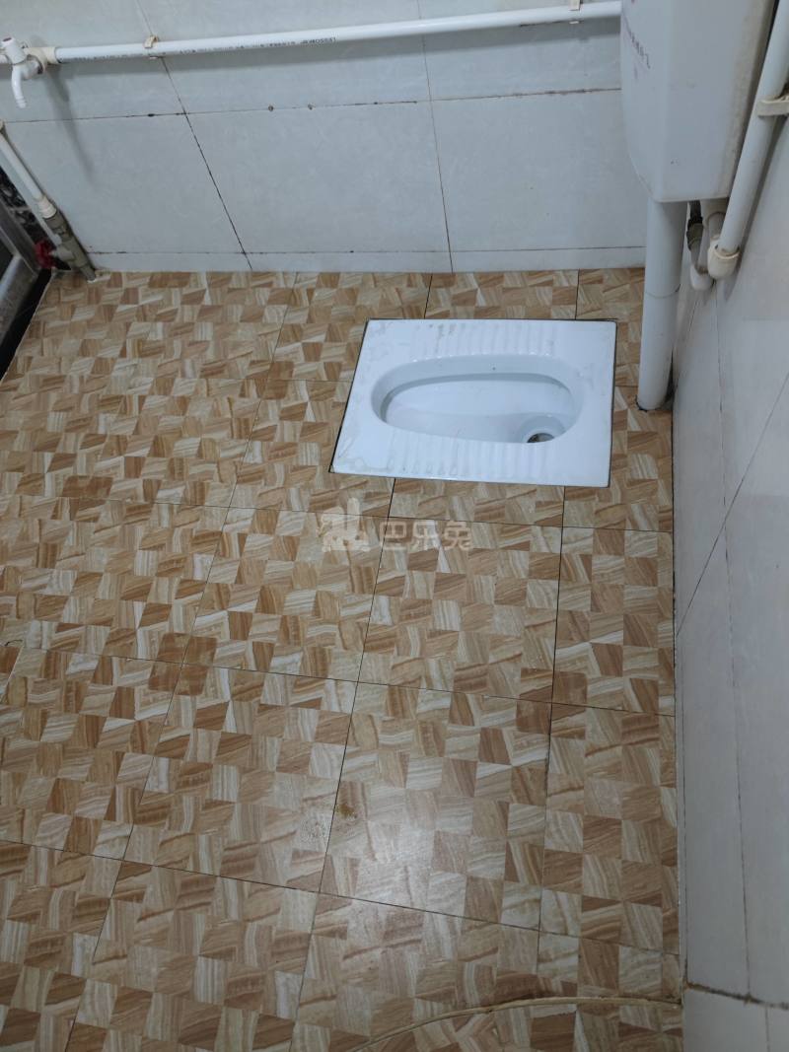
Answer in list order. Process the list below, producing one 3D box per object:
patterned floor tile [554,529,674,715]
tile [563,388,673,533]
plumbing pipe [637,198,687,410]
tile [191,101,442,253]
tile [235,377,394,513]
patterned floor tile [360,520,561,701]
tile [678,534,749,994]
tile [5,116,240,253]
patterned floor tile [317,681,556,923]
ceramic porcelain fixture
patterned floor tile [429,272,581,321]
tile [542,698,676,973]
[{"bbox_3d":[0.344,0.140,1.180,0.174,0.010,0.300,3,62,12],"label":"patterned floor tile"},{"bbox_3d":[0.393,-0.122,1.328,0.175,0.010,0.300,3,62,12],"label":"tile"},{"bbox_3d":[0.413,-0.336,1.186,0.050,0.438,0.050,1,61,16],"label":"plumbing pipe"},{"bbox_3d":[-0.131,-0.658,1.471,0.450,0.310,0.010,3,62,12],"label":"tile"},{"bbox_3d":[-0.134,-0.153,1.435,0.300,0.010,0.300,4,62,12],"label":"tile"},{"bbox_3d":[0.113,0.126,1.233,0.300,0.010,0.300,4,62,12],"label":"patterned floor tile"},{"bbox_3d":[0.363,0.273,0.875,0.010,0.298,0.450,3,62,12],"label":"tile"},{"bbox_3d":[-0.574,-0.689,1.570,0.451,0.319,0.010,3,62,12],"label":"tile"},{"bbox_3d":[0.067,0.388,1.091,0.300,0.010,0.300,3,62,12],"label":"patterned floor tile"},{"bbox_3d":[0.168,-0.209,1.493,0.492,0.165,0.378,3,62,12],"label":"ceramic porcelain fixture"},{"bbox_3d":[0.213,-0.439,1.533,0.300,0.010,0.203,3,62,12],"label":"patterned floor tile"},{"bbox_3d":[0.297,0.404,1.048,0.171,0.010,0.300,3,62,12],"label":"tile"}]

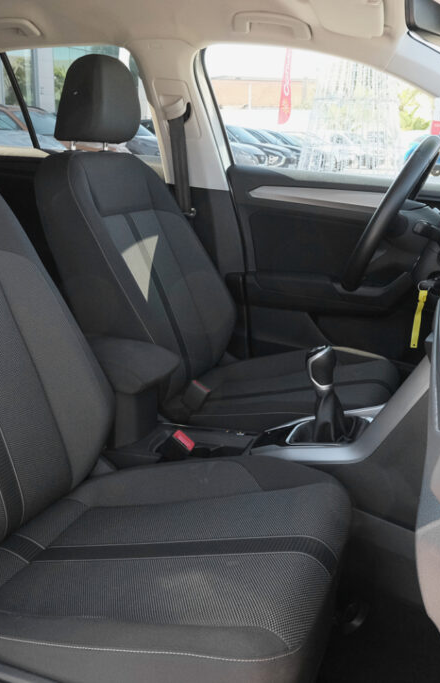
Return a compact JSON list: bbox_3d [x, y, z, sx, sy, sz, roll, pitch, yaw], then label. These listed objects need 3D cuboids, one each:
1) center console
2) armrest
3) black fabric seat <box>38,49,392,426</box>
[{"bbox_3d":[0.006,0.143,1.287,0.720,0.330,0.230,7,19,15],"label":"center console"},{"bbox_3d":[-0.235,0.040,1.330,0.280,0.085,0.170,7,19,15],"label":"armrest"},{"bbox_3d":[0.027,-0.172,1.578,0.850,0.950,0.520,7,19,15],"label":"black fabric seat"}]

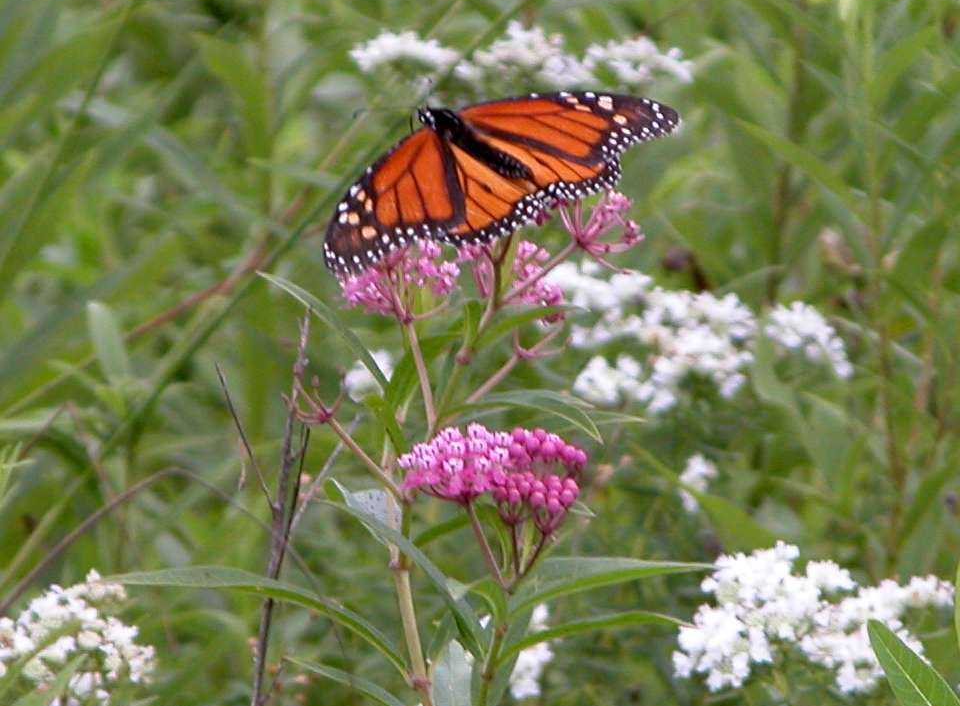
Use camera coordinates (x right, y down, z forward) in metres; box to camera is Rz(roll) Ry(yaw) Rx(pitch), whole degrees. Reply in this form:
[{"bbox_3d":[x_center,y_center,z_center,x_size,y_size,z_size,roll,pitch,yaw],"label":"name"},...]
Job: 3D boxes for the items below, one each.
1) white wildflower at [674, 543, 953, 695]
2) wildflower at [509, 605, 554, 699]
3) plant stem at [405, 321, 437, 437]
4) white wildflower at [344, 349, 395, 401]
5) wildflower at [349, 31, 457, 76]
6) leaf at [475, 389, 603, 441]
[{"bbox_3d":[0.080,0.064,2.480,0.066,0.030,0.046,0,14,0],"label":"white wildflower"},{"bbox_3d":[0.012,0.072,2.500,0.012,0.021,0.014,0,15,0],"label":"wildflower"},{"bbox_3d":[-0.013,0.006,2.300,0.003,0.026,0.003,-12,15,3],"label":"plant stem"},{"bbox_3d":[-0.028,0.006,2.620,0.013,0.011,0.013,0,15,0],"label":"white wildflower"},{"bbox_3d":[-0.020,-0.079,2.720,0.028,0.011,0.024,0,15,0],"label":"wildflower"},{"bbox_3d":[0.013,0.014,2.360,0.035,0.011,0.011,12,35,27],"label":"leaf"}]

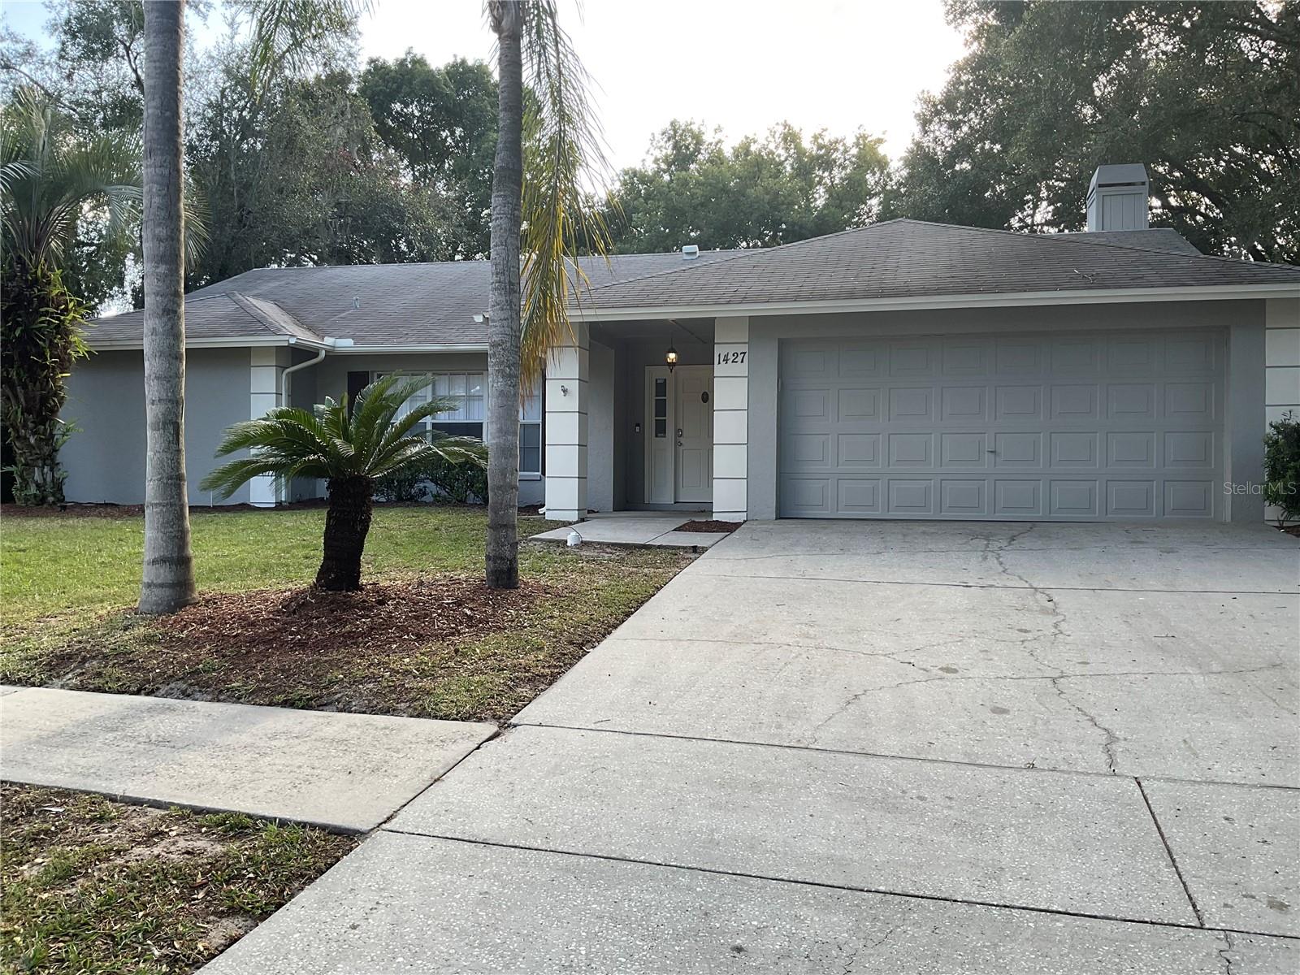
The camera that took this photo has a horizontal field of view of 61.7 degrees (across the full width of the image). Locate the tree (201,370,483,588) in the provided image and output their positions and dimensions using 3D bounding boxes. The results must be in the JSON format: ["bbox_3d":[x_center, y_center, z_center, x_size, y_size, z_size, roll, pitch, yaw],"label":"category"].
[{"bbox_3d":[-2.680,-0.050,9.600,2.550,1.920,2.400,0,0,0],"label":"tree"}]

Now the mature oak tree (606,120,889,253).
[{"bbox_3d":[2.950,-5.400,33.000,9.200,11.200,9.000,0,0,0],"label":"mature oak tree"}]

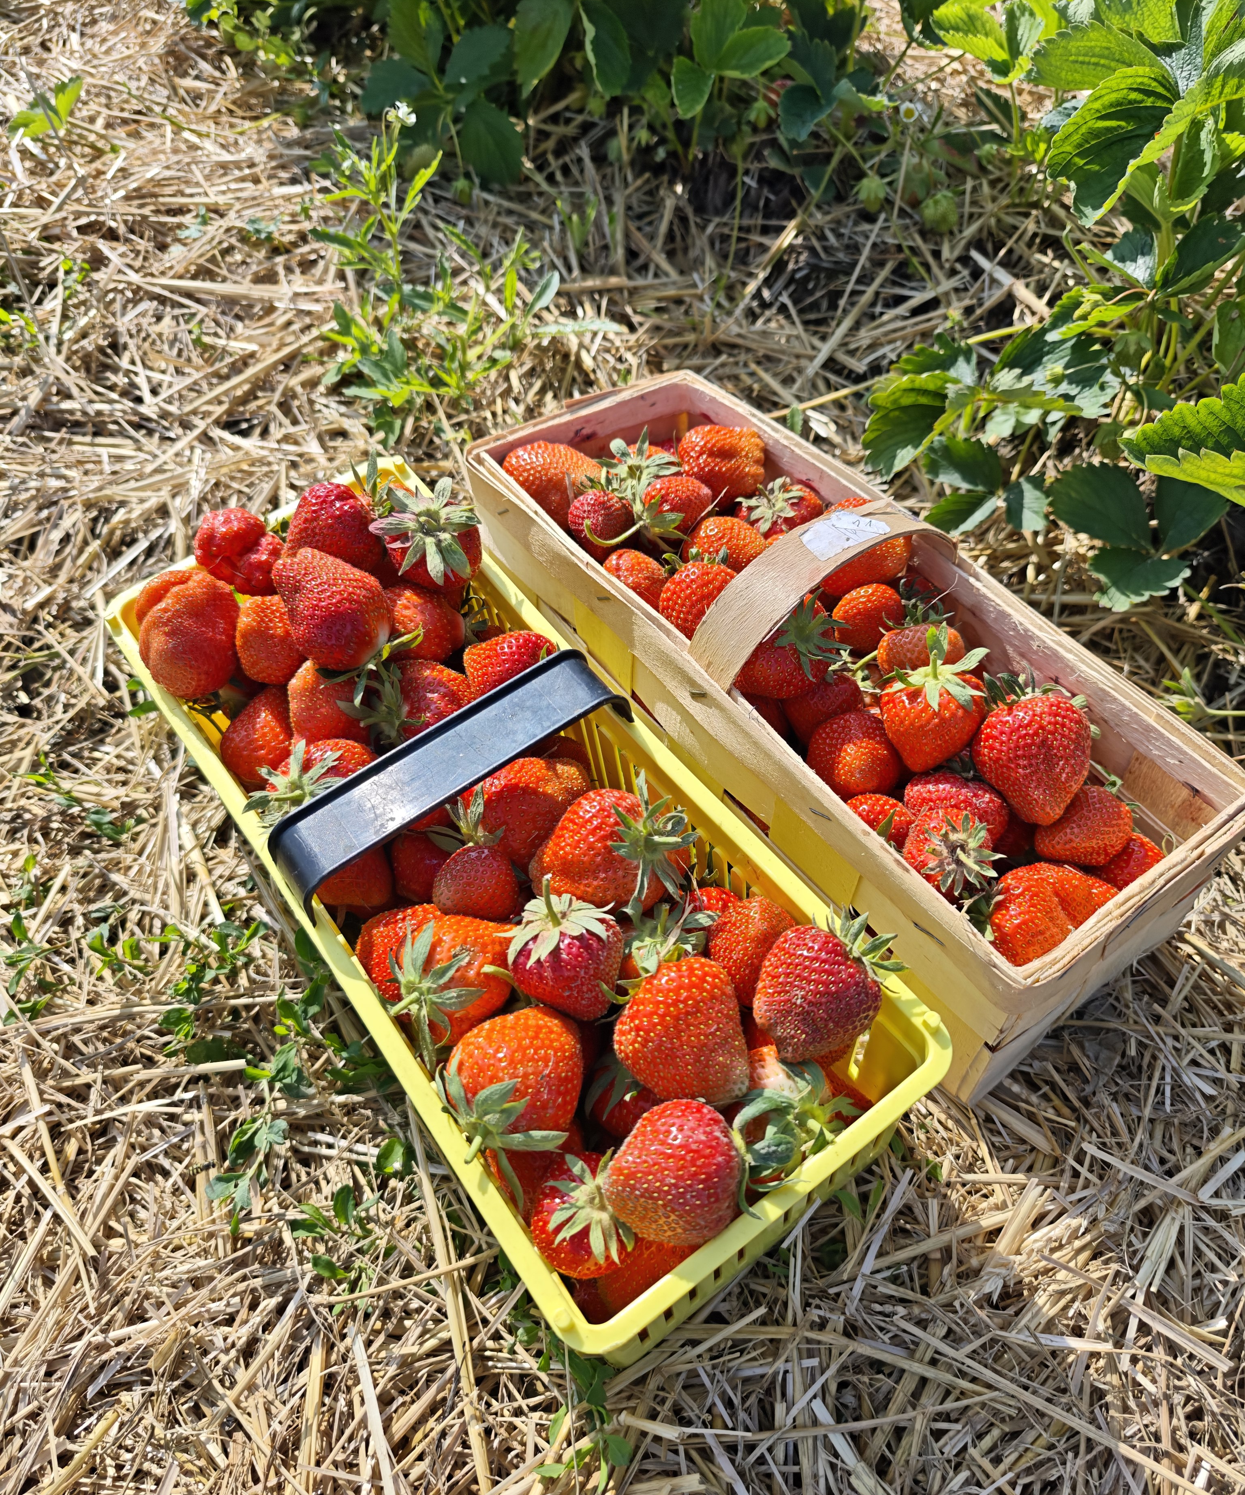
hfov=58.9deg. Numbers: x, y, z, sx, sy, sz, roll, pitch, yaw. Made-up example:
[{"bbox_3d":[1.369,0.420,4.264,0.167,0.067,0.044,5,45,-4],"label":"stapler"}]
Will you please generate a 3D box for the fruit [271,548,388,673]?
[{"bbox_3d":[-0.121,-0.058,0.460,0.045,0.054,0.043,-42,25,0],"label":"fruit"}]

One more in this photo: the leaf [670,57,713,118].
[{"bbox_3d":[0.052,-0.509,0.850,0.033,0.011,0.049,17,86,19],"label":"leaf"}]

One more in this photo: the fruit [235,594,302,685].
[{"bbox_3d":[-0.149,-0.046,0.470,0.034,0.038,0.034,-4,53,0],"label":"fruit"}]

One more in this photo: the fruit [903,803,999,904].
[{"bbox_3d":[0.121,0.040,0.410,0.036,0.037,0.036,0,90,9],"label":"fruit"}]

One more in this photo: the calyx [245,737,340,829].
[{"bbox_3d":[-0.120,0.013,0.403,0.039,0.037,0.017,12,11,11],"label":"calyx"}]

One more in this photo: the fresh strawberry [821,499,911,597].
[{"bbox_3d":[0.131,-0.107,0.594,0.046,0.042,0.042,-50,62,21],"label":"fresh strawberry"}]

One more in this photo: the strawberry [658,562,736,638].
[{"bbox_3d":[0.040,-0.071,0.550,0.040,0.042,0.040,0,32,0],"label":"strawberry"}]

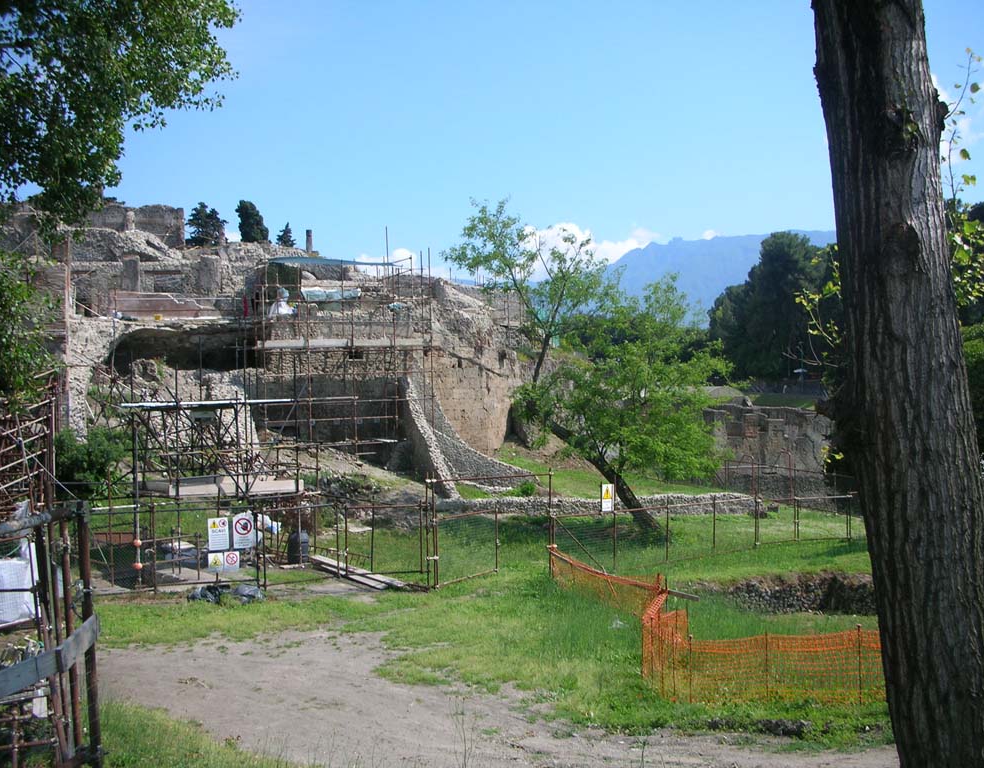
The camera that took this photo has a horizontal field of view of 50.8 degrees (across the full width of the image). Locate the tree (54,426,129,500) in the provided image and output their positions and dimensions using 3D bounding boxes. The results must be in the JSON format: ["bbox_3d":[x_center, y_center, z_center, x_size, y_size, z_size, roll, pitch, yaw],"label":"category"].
[{"bbox_3d":[-12.925,2.655,33.501,2.459,2.559,2.400,-1,1,0],"label":"tree"}]

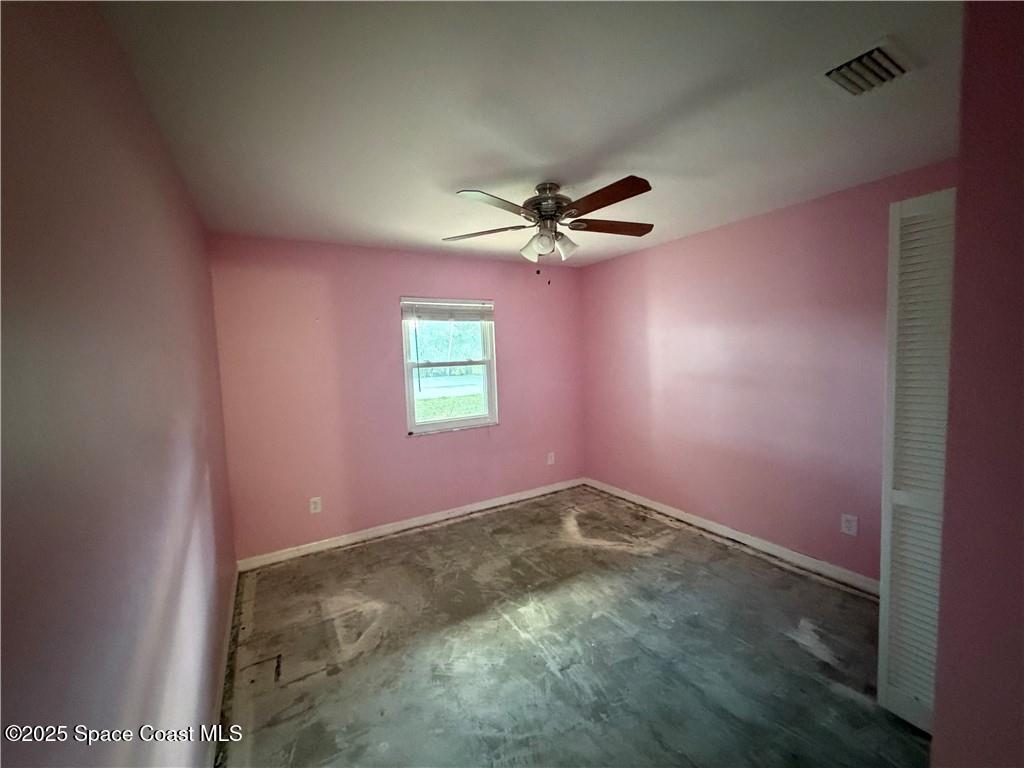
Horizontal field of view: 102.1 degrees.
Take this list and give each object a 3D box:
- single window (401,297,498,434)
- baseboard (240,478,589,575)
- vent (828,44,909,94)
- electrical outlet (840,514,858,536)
[{"bbox_3d":[-0.549,-0.171,3.859,0.916,1.220,0.090,-5,5,-31],"label":"single window"},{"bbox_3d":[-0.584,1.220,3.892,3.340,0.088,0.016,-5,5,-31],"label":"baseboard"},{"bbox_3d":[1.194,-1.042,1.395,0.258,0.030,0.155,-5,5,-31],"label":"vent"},{"bbox_3d":[2.103,0.882,2.582,0.012,0.119,0.077,-5,5,-31],"label":"electrical outlet"}]

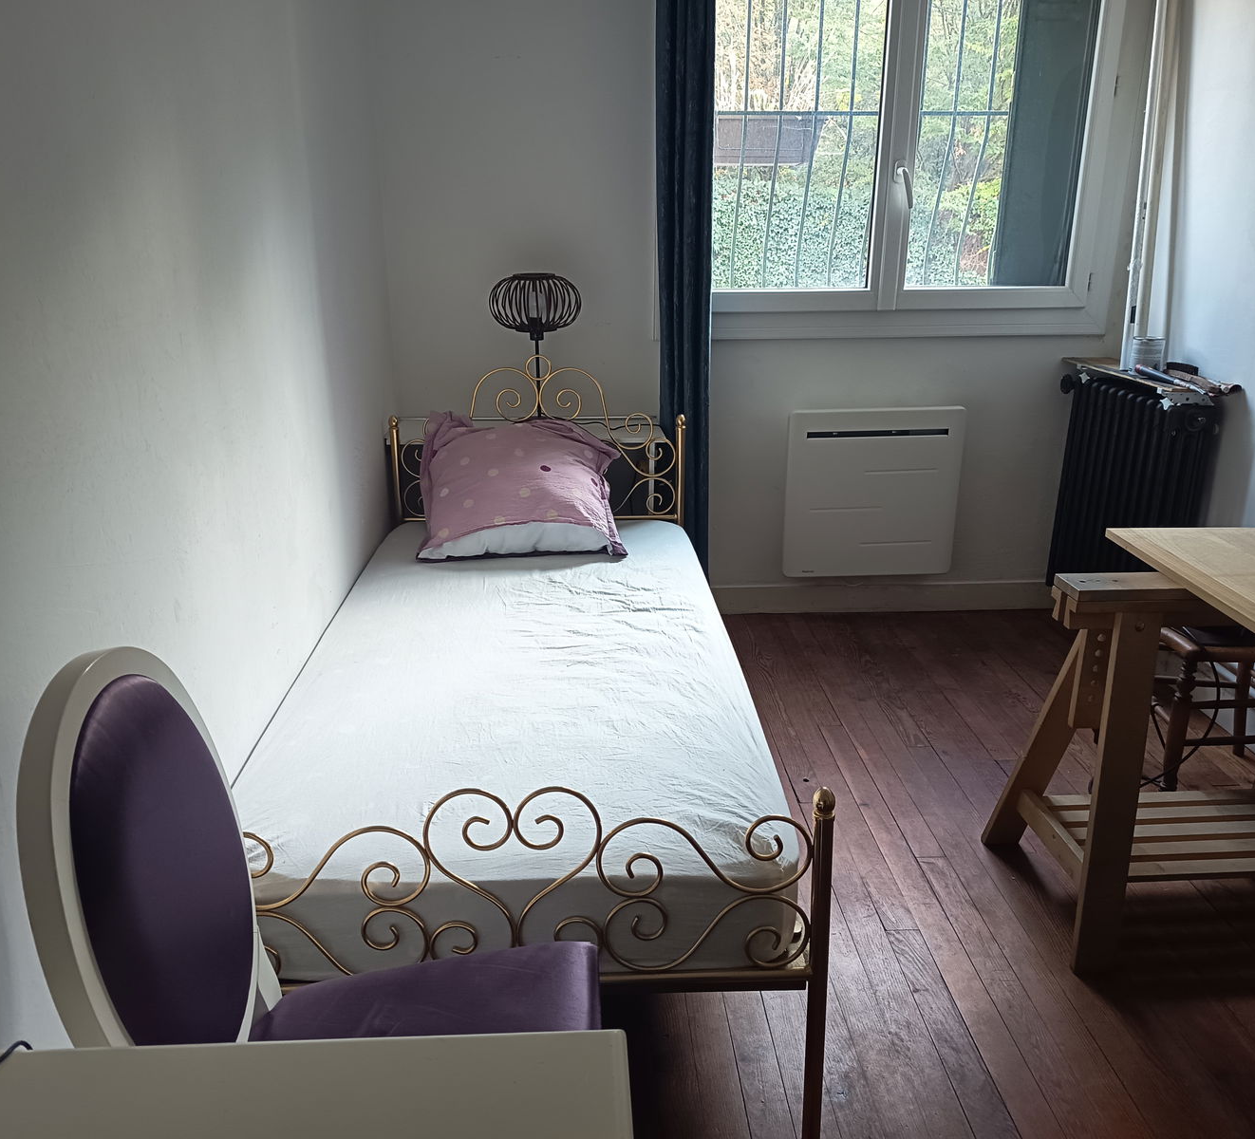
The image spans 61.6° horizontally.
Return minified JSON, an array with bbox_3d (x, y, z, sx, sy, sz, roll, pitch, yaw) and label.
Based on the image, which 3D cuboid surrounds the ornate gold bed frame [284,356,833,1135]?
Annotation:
[{"bbox_3d":[-0.218,0.166,2.439,0.922,1.025,1.979,-2,20,-3],"label":"ornate gold bed frame"}]

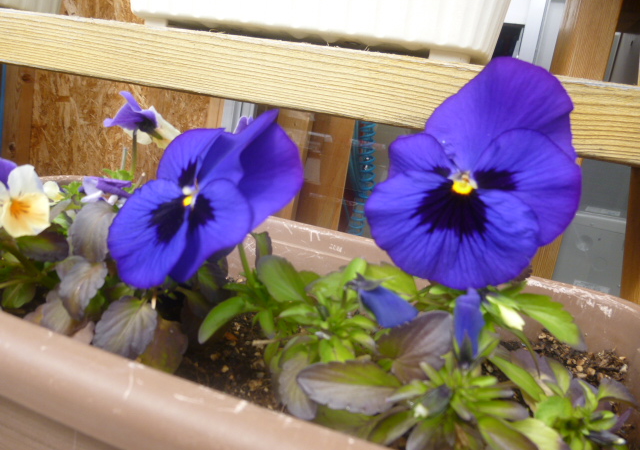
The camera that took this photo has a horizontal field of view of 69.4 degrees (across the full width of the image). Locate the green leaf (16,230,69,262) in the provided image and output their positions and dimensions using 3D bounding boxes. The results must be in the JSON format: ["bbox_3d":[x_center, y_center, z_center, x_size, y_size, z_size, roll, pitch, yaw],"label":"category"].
[{"bbox_3d":[-0.138,0.010,0.230,0.025,0.014,0.010,4,18,-7],"label":"green leaf"}]

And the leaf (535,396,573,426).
[{"bbox_3d":[0.080,0.063,0.158,0.013,0.009,0.012,1,37,-8],"label":"leaf"}]

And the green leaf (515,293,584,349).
[{"bbox_3d":[0.107,0.045,0.215,0.034,0.014,0.014,24,28,-19],"label":"green leaf"}]

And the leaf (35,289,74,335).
[{"bbox_3d":[-0.100,0.033,0.175,0.014,0.017,0.007,17,-19,7],"label":"leaf"}]

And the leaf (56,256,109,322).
[{"bbox_3d":[-0.105,0.028,0.205,0.021,0.030,0.008,15,-27,2],"label":"leaf"}]

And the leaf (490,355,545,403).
[{"bbox_3d":[0.073,0.058,0.172,0.027,0.006,0.010,36,39,12],"label":"leaf"}]

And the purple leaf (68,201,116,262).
[{"bbox_3d":[-0.116,0.003,0.235,0.025,0.031,0.009,6,-12,13],"label":"purple leaf"}]

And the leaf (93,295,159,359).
[{"bbox_3d":[-0.069,0.037,0.162,0.021,0.024,0.008,16,-25,2],"label":"leaf"}]

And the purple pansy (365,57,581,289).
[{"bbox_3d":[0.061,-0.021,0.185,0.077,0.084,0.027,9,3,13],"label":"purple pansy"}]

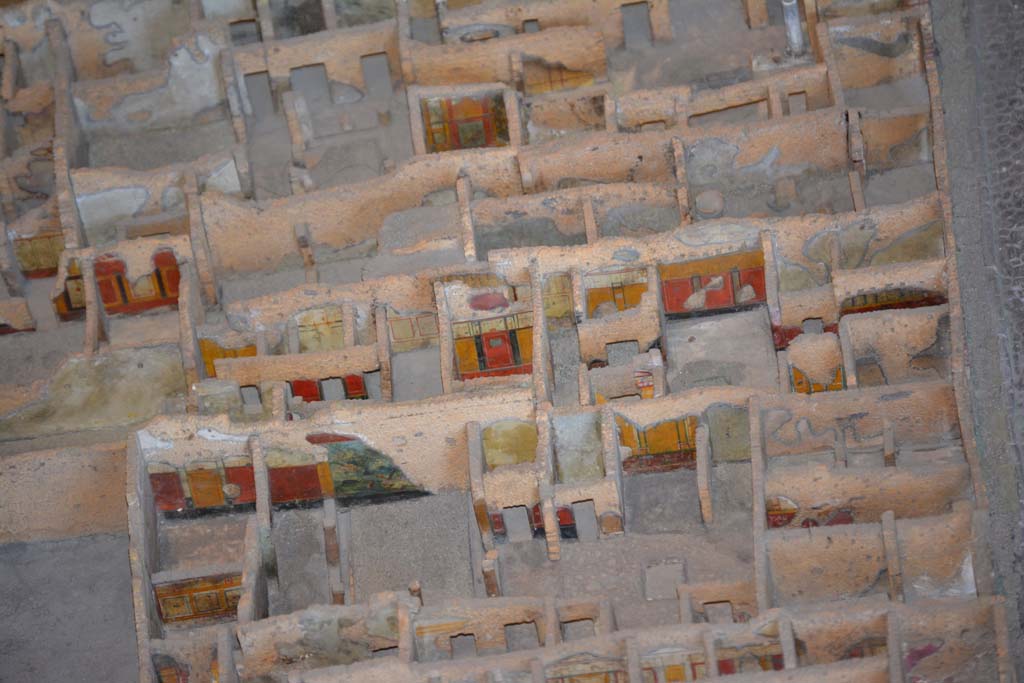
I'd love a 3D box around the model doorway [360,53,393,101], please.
[{"bbox_3d":[-0.055,-0.110,2.702,0.011,0.023,0.005,-10,42,-1],"label":"model doorway"}]

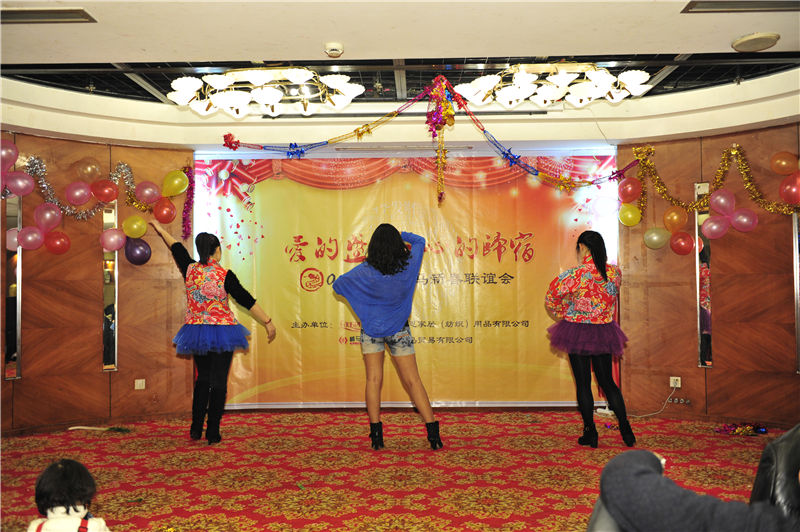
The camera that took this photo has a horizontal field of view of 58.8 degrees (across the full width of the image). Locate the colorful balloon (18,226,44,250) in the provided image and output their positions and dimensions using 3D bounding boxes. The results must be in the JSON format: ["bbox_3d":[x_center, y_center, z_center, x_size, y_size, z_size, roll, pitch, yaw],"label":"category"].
[{"bbox_3d":[-2.957,-0.220,5.704,0.218,0.188,0.203,-1,-2,0],"label":"colorful balloon"}]

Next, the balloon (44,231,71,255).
[{"bbox_3d":[-2.803,-0.188,5.816,0.215,0.188,0.202,-1,-2,0],"label":"balloon"}]

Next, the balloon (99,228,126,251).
[{"bbox_3d":[-2.495,-0.228,6.192,0.218,0.194,0.204,-1,-2,0],"label":"balloon"}]

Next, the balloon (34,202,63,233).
[{"bbox_3d":[-2.859,-0.392,5.782,0.222,0.233,0.227,-1,-2,0],"label":"balloon"}]

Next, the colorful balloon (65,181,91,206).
[{"bbox_3d":[-2.674,-0.603,5.922,0.215,0.202,0.209,-1,-2,0],"label":"colorful balloon"}]

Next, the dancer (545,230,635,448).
[{"bbox_3d":[1.411,0.537,5.305,0.610,1.591,0.470,0,-2,-21],"label":"dancer"}]

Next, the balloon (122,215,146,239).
[{"bbox_3d":[-2.338,-0.343,6.265,0.213,0.201,0.205,-1,-2,0],"label":"balloon"}]

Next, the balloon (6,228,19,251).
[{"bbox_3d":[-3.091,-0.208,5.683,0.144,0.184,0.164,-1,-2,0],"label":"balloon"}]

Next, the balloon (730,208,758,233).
[{"bbox_3d":[2.857,-0.377,5.882,0.226,0.198,0.212,-1,-2,0],"label":"balloon"}]

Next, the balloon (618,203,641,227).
[{"bbox_3d":[2.060,-0.459,6.356,0.197,0.213,0.203,-1,-2,0],"label":"balloon"}]

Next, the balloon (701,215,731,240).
[{"bbox_3d":[2.681,-0.324,6.023,0.237,0.203,0.218,-1,-2,0],"label":"balloon"}]

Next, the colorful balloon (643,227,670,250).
[{"bbox_3d":[2.260,-0.238,6.224,0.236,0.198,0.217,-1,-2,0],"label":"colorful balloon"}]

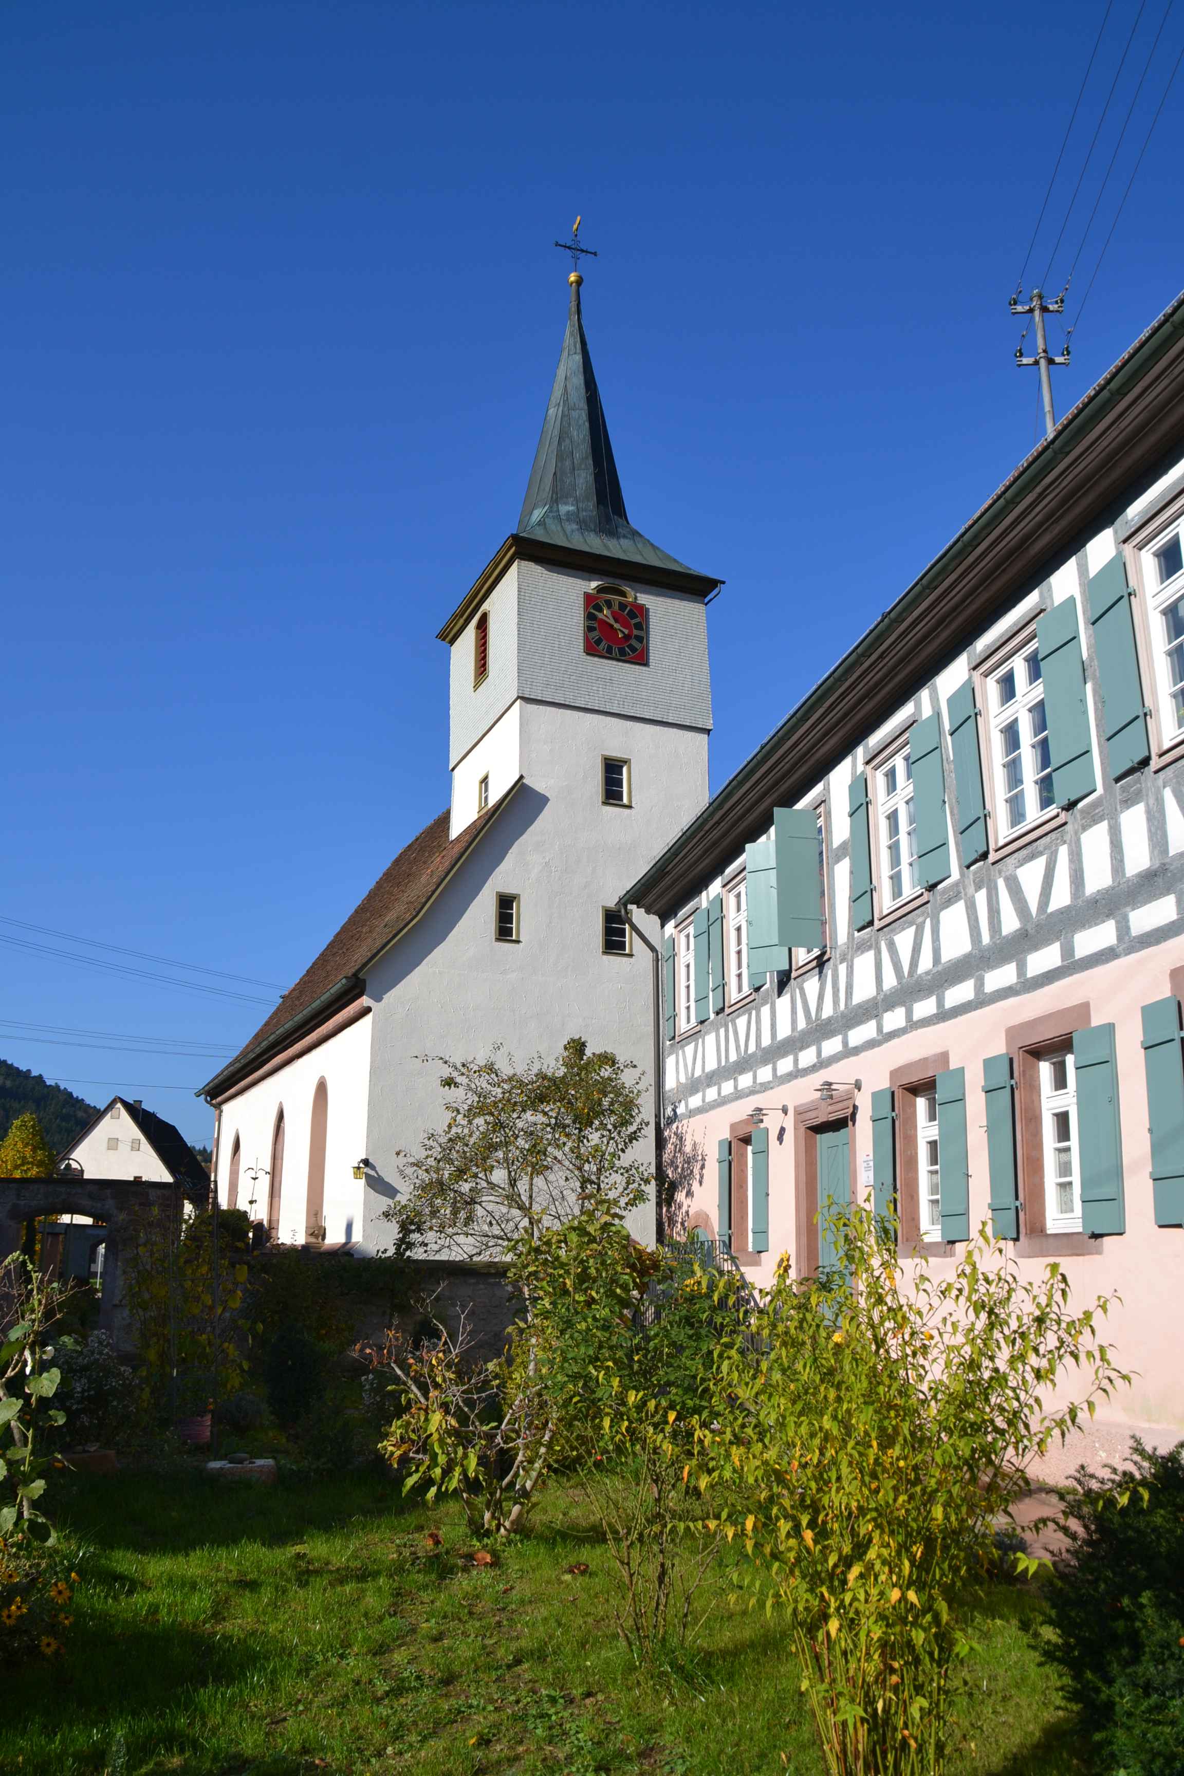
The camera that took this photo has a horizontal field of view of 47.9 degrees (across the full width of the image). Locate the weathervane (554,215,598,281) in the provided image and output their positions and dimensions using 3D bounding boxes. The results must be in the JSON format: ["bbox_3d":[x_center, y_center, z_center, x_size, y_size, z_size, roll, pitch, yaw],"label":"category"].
[{"bbox_3d":[-0.435,-17.819,37.089,1.300,2.150,0.400,7,-17,-22],"label":"weathervane"}]

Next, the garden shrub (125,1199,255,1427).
[{"bbox_3d":[-3.787,3.968,12.349,1.200,2.050,0.950,7,-17,-22],"label":"garden shrub"}]

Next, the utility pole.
[{"bbox_3d":[4.247,-4.882,12.491,0.520,1.660,0.170,-1,-15,4],"label":"utility pole"}]

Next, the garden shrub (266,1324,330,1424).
[{"bbox_3d":[-2.892,4.763,13.110,0.640,0.950,0.640,7,-17,-22],"label":"garden shrub"}]

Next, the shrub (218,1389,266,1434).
[{"bbox_3d":[-3.257,4.836,12.366,0.470,0.430,0.450,7,-17,-22],"label":"shrub"}]

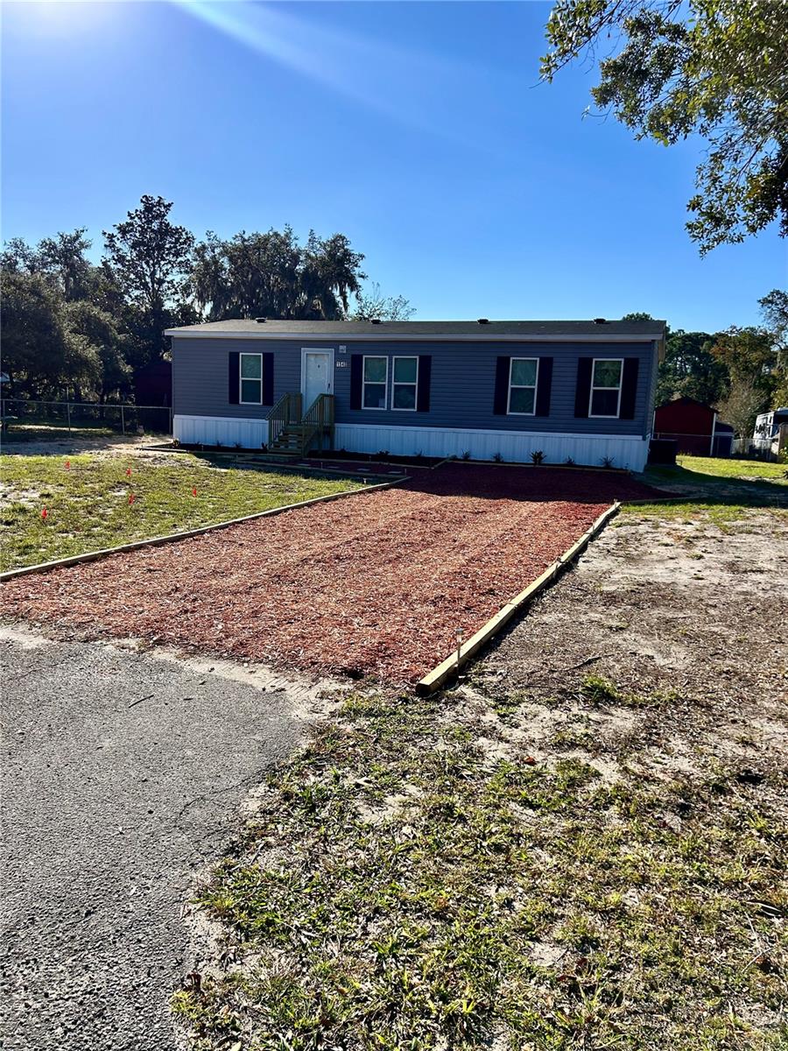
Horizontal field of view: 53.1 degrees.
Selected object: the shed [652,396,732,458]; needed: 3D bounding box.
[{"bbox_3d":[14.839,-5.127,40.302,3.470,2.840,3.600,5,9,19],"label":"shed"}]

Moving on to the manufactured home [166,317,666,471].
[{"bbox_3d":[1.067,-4.643,26.155,14.800,4.250,7.800,5,9,19],"label":"manufactured home"}]

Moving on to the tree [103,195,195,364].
[{"bbox_3d":[-13.980,-11.932,44.559,5.260,12.790,5.260,-1,9,-17],"label":"tree"}]

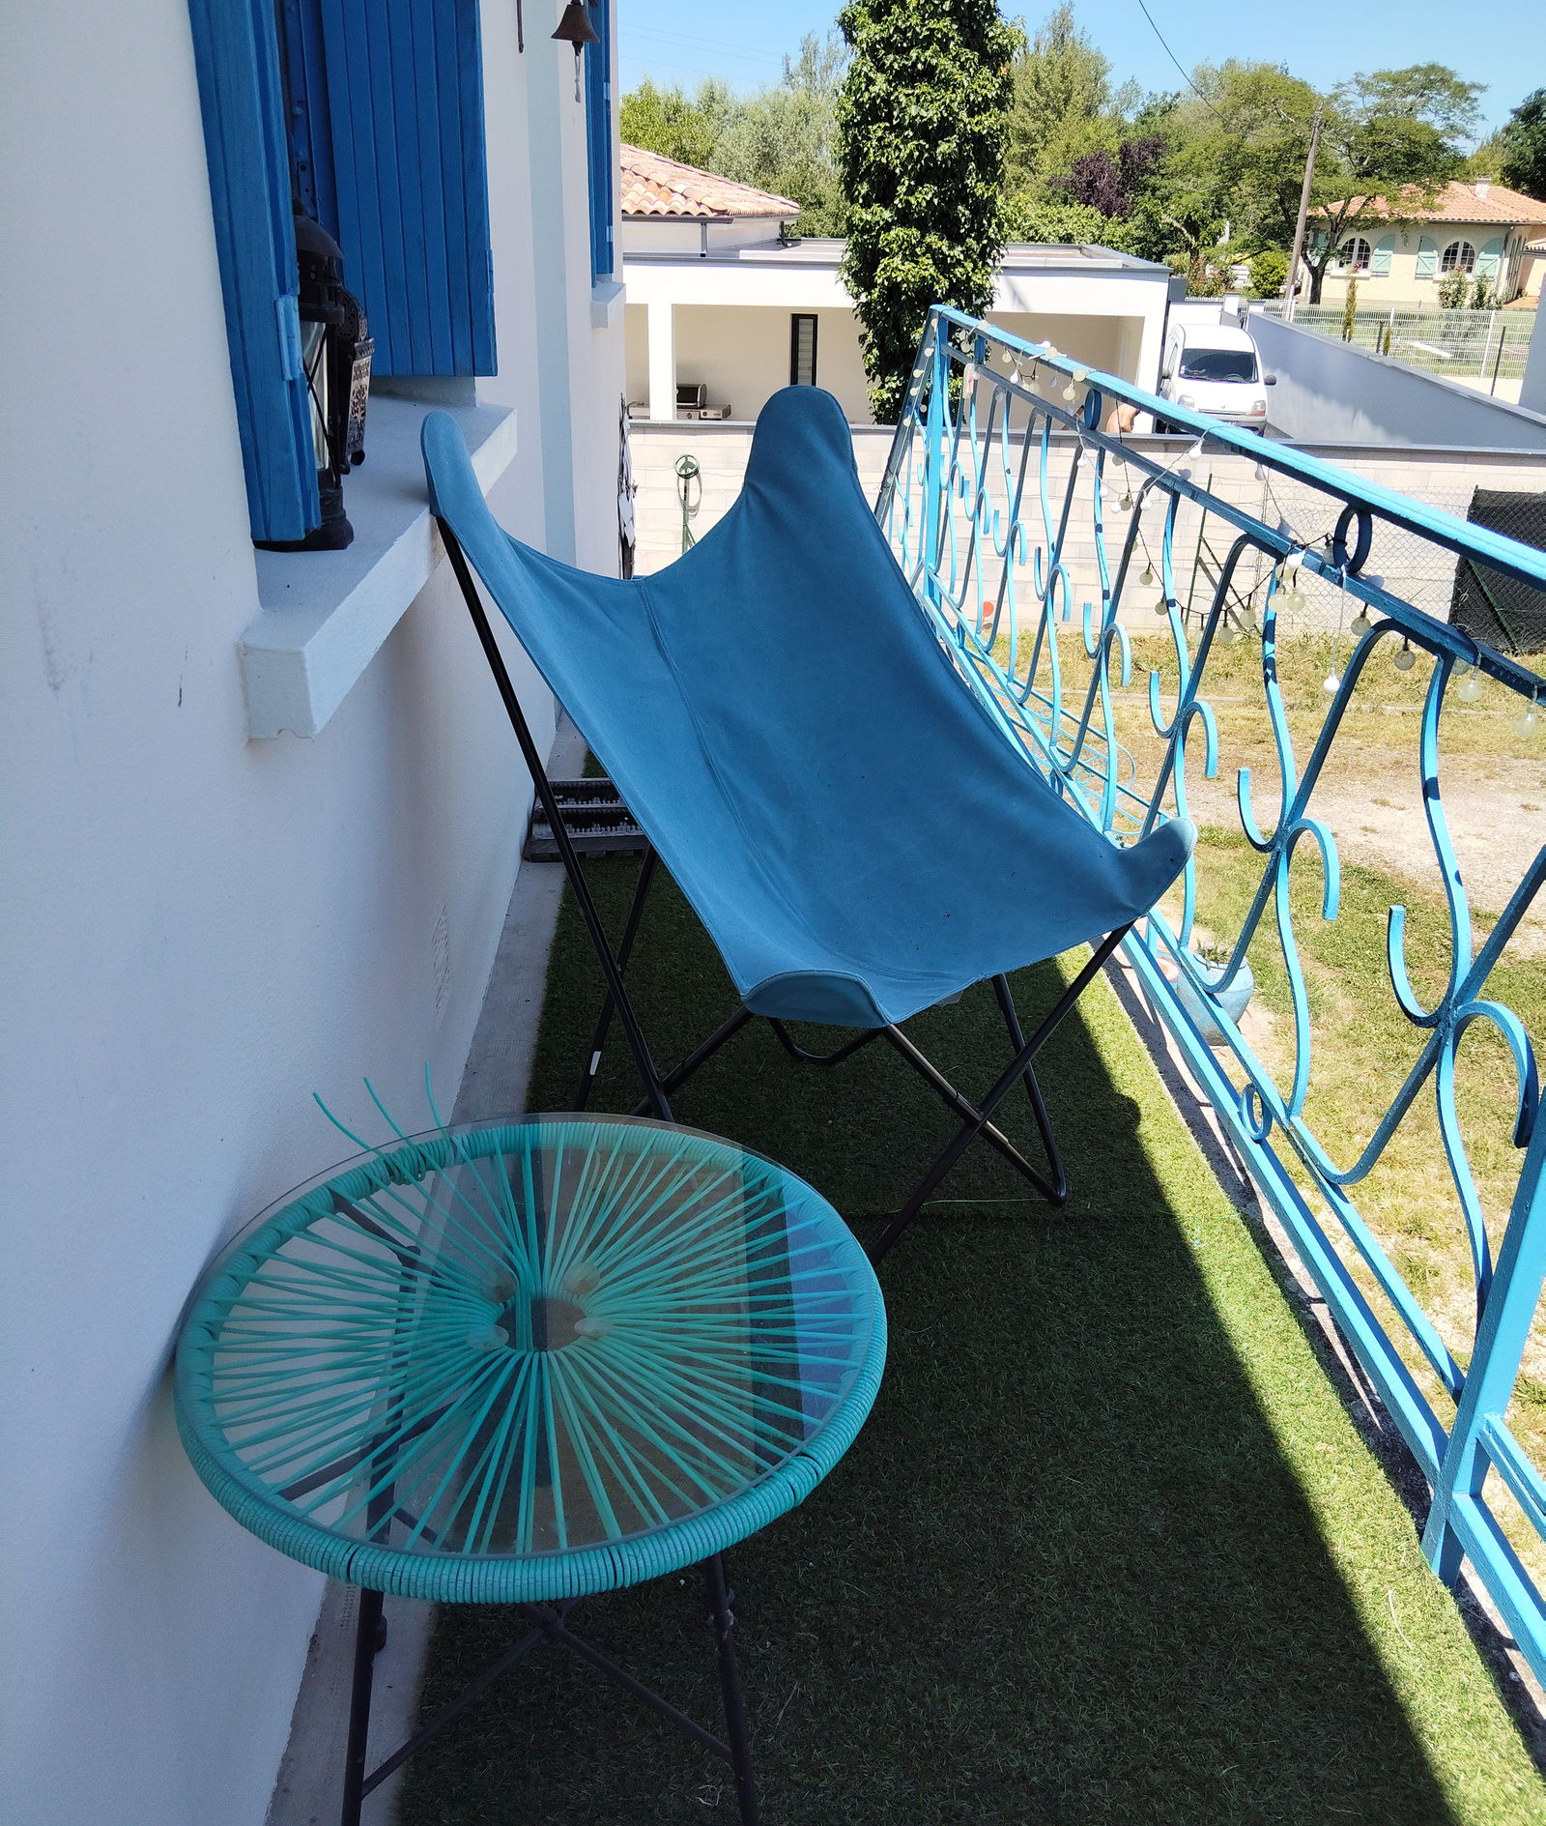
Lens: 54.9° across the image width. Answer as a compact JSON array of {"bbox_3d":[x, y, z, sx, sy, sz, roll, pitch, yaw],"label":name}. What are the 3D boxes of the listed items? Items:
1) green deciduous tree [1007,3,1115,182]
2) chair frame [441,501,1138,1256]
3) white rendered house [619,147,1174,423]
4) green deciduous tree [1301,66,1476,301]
[{"bbox_3d":[9.762,-25.002,49.993,4.600,9.200,4.600,6,25,8],"label":"green deciduous tree"},{"bbox_3d":[0.037,-0.057,1.800,0.640,0.972,0.704,-20,33,-38],"label":"chair frame"},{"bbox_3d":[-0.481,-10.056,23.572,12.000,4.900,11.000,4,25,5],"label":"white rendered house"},{"bbox_3d":[22.611,-26.475,54.646,6.400,7.800,6.000,10,27,18],"label":"green deciduous tree"}]

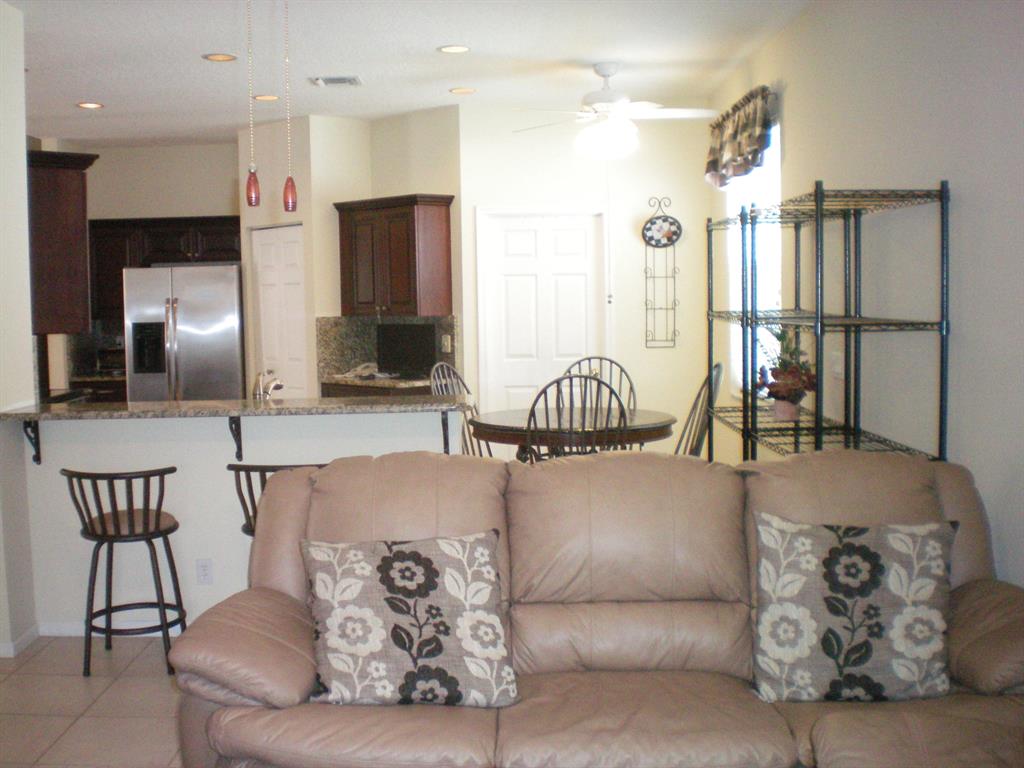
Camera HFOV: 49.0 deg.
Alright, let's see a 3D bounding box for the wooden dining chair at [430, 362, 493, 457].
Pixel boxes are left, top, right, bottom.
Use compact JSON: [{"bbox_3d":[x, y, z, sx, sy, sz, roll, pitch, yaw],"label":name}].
[{"bbox_3d":[-0.175,0.419,6.909,0.560,1.075,0.490,1,5,25],"label":"wooden dining chair"}]

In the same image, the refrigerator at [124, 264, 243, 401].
[{"bbox_3d":[-2.536,-0.069,9.063,0.900,1.770,0.780,-1,5,0],"label":"refrigerator"}]

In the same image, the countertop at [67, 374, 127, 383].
[{"bbox_3d":[-3.244,-0.074,9.161,0.480,0.040,0.650,-1,5,0],"label":"countertop"}]

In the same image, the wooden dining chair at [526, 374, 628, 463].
[{"bbox_3d":[0.361,0.473,6.166,0.500,1.075,0.560,-1,5,0],"label":"wooden dining chair"}]

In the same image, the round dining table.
[{"bbox_3d":[0.359,0.586,6.718,1.220,0.755,1.220,-1,5,0],"label":"round dining table"}]

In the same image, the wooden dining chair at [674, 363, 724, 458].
[{"bbox_3d":[0.953,0.426,6.570,0.560,1.075,0.490,-1,5,0],"label":"wooden dining chair"}]

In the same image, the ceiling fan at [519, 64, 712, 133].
[{"bbox_3d":[0.534,-1.612,6.425,1.300,0.460,1.280,-1,5,0],"label":"ceiling fan"}]

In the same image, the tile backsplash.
[{"bbox_3d":[-0.912,-0.268,8.121,0.930,0.438,0.540,4,7,44],"label":"tile backsplash"}]

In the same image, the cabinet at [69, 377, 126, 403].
[{"bbox_3d":[-3.236,0.371,9.210,0.470,0.880,0.610,-1,5,0],"label":"cabinet"}]

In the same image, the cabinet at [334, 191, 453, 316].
[{"bbox_3d":[-0.863,-0.911,8.120,0.920,0.848,0.380,4,7,44],"label":"cabinet"}]

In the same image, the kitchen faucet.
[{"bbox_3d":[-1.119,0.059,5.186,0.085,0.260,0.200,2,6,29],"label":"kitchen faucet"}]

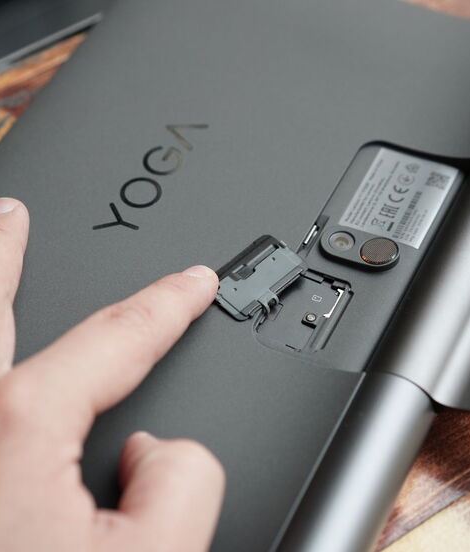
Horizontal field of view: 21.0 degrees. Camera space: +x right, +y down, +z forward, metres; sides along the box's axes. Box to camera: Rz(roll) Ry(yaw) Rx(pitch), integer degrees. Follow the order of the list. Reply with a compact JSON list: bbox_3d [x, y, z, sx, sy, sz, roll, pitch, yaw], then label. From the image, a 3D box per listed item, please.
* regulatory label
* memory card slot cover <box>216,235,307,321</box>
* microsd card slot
[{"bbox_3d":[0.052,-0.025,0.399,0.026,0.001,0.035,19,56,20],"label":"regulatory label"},{"bbox_3d":[0.006,0.000,0.380,0.018,0.003,0.029,36,63,29],"label":"memory card slot cover"},{"bbox_3d":[0.022,0.010,0.376,0.020,0.003,0.026,19,56,20],"label":"microsd card slot"}]

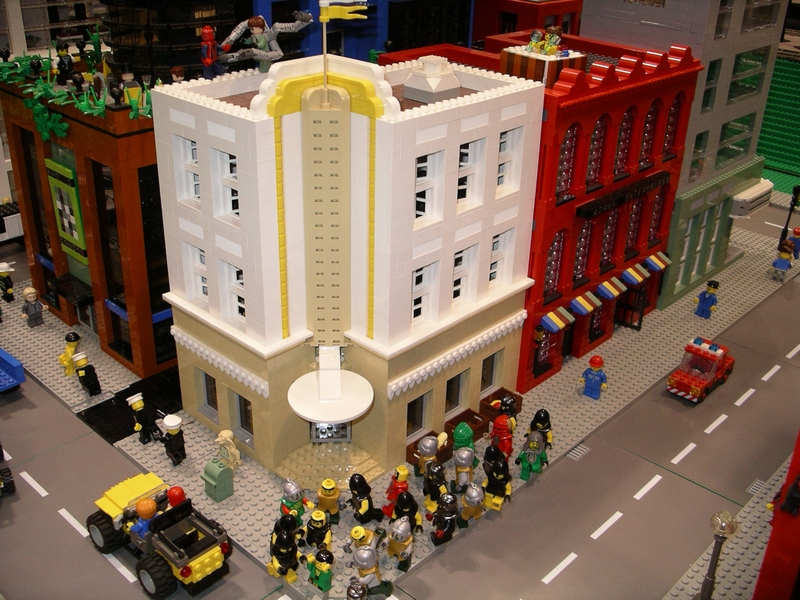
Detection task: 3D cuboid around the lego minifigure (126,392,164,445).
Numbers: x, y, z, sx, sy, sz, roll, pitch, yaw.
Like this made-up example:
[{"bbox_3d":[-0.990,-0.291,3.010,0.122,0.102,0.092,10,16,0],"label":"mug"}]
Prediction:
[{"bbox_3d":[-0.217,0.100,0.724,0.025,0.043,0.017,-26,24,-28],"label":"lego minifigure"}]

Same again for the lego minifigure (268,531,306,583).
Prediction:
[{"bbox_3d":[-0.077,0.175,0.585,0.025,0.042,0.019,-16,35,-30],"label":"lego minifigure"}]

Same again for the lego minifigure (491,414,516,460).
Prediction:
[{"bbox_3d":[0.084,0.114,0.703,0.018,0.041,0.024,-5,27,-12],"label":"lego minifigure"}]

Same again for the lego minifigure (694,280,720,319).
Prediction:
[{"bbox_3d":[0.345,-0.001,0.959,0.025,0.043,0.015,26,31,38],"label":"lego minifigure"}]

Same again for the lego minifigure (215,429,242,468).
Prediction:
[{"bbox_3d":[-0.138,0.121,0.689,0.024,0.033,0.015,22,33,36],"label":"lego minifigure"}]

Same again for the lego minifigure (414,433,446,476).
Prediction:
[{"bbox_3d":[0.022,0.126,0.674,0.018,0.042,0.024,3,26,4],"label":"lego minifigure"}]

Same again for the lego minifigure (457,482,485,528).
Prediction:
[{"bbox_3d":[0.054,0.153,0.637,0.025,0.043,0.017,-15,45,-22],"label":"lego minifigure"}]

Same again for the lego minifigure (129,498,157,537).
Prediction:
[{"bbox_3d":[-0.178,0.151,0.597,0.018,0.033,0.023,24,34,38],"label":"lego minifigure"}]

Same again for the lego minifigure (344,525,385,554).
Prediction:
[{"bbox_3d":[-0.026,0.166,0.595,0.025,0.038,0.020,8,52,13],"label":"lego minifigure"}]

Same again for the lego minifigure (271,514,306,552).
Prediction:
[{"bbox_3d":[-0.078,0.168,0.600,0.018,0.042,0.025,25,35,37],"label":"lego minifigure"}]

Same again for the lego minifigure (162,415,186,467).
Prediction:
[{"bbox_3d":[-0.183,0.114,0.697,0.024,0.041,0.018,-17,32,-33],"label":"lego minifigure"}]

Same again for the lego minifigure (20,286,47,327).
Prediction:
[{"bbox_3d":[-0.383,0.007,0.894,0.015,0.042,0.025,25,35,37],"label":"lego minifigure"}]

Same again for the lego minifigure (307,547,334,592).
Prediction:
[{"bbox_3d":[-0.051,0.182,0.559,0.024,0.042,0.015,22,32,35],"label":"lego minifigure"}]

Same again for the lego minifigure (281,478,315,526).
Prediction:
[{"bbox_3d":[-0.076,0.152,0.625,0.025,0.042,0.018,-17,32,-32],"label":"lego minifigure"}]

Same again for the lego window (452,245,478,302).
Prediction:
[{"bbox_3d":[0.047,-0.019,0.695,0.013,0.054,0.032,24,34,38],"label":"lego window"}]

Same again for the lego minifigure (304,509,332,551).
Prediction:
[{"bbox_3d":[-0.057,0.164,0.596,0.025,0.040,0.016,13,28,23],"label":"lego minifigure"}]

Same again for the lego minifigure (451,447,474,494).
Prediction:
[{"bbox_3d":[0.048,0.134,0.669,0.018,0.042,0.024,2,27,1],"label":"lego minifigure"}]

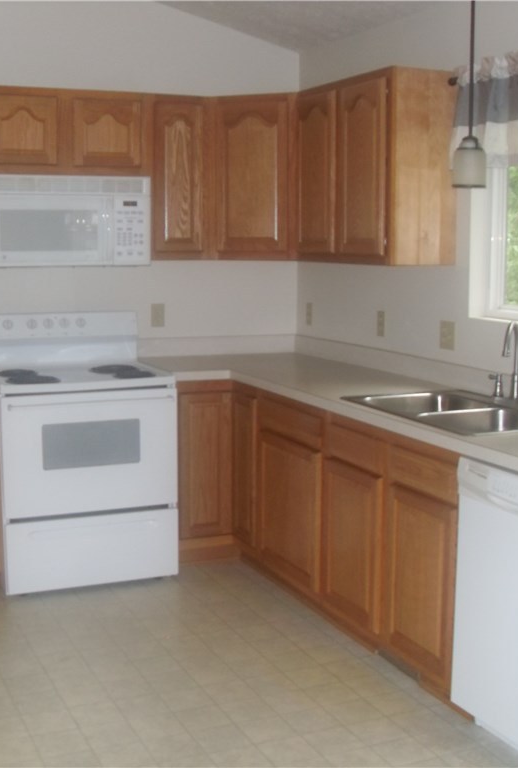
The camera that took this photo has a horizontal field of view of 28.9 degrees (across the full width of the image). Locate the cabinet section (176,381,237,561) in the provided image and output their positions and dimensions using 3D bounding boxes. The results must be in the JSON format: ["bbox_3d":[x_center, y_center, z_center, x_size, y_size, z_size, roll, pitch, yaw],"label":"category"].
[{"bbox_3d":[-0.362,0.377,4.832,0.295,0.866,0.620,-3,8,-23],"label":"cabinet section"}]

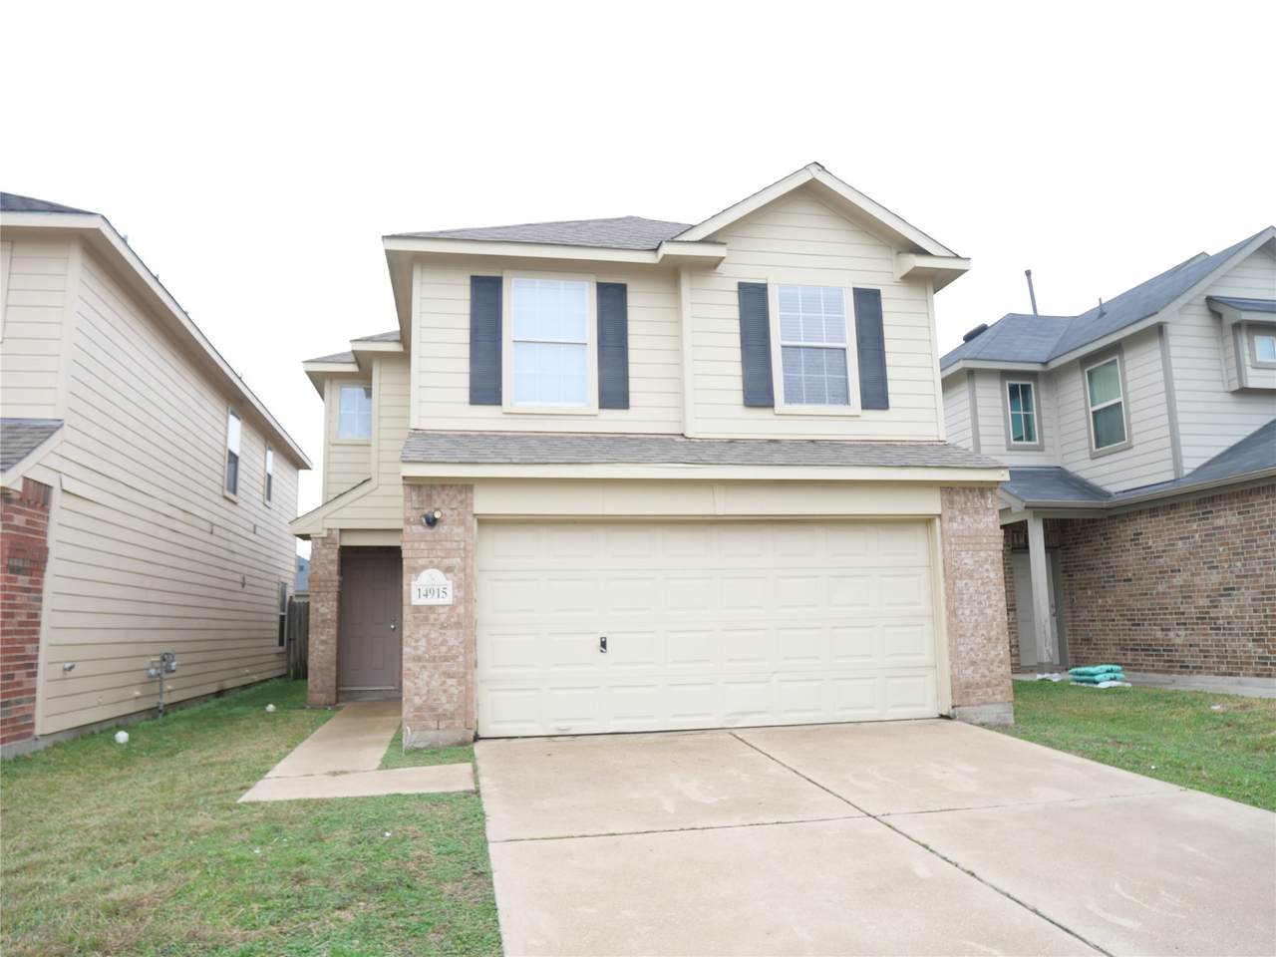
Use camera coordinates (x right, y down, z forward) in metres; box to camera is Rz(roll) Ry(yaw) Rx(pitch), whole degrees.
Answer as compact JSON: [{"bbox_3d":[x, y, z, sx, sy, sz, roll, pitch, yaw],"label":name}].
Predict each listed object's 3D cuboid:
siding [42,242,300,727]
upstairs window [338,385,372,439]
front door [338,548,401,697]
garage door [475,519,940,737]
[{"bbox_3d":[-7.073,1.060,14.957,0.200,5.020,12.800,1,-10,-11],"label":"siding"},{"bbox_3d":[-4.570,-1.074,14.332,0.600,0.920,0.100,0,-10,-10],"label":"upstairs window"},{"bbox_3d":[-4.223,2.256,13.906,0.950,2.120,0.100,0,-10,-10],"label":"front door"},{"bbox_3d":[0.836,1.496,9.230,4.880,2.140,0.100,0,-10,-10],"label":"garage door"}]

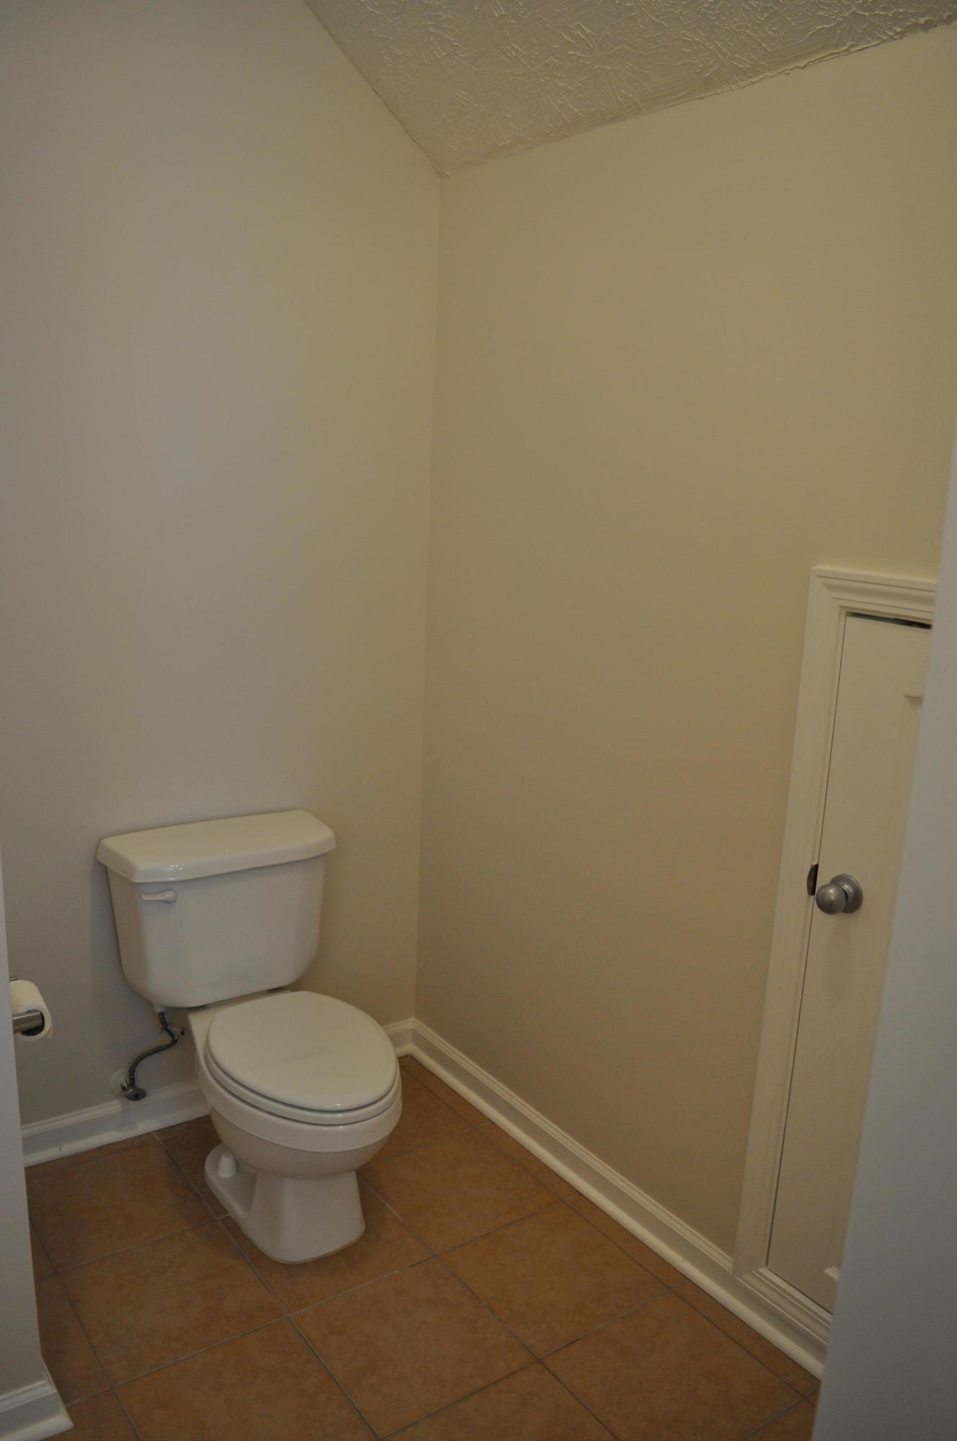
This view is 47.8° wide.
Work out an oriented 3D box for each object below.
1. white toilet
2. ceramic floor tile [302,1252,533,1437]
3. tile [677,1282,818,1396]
[{"bbox_3d":[-0.429,0.678,2.275,0.495,0.740,0.760,-6,15,-35],"label":"white toilet"},{"bbox_3d":[-0.121,1.128,1.960,0.332,0.010,0.332,-6,15,-35],"label":"ceramic floor tile"},{"bbox_3d":[0.492,1.142,2.002,0.052,0.010,0.330,-6,15,-35],"label":"tile"}]

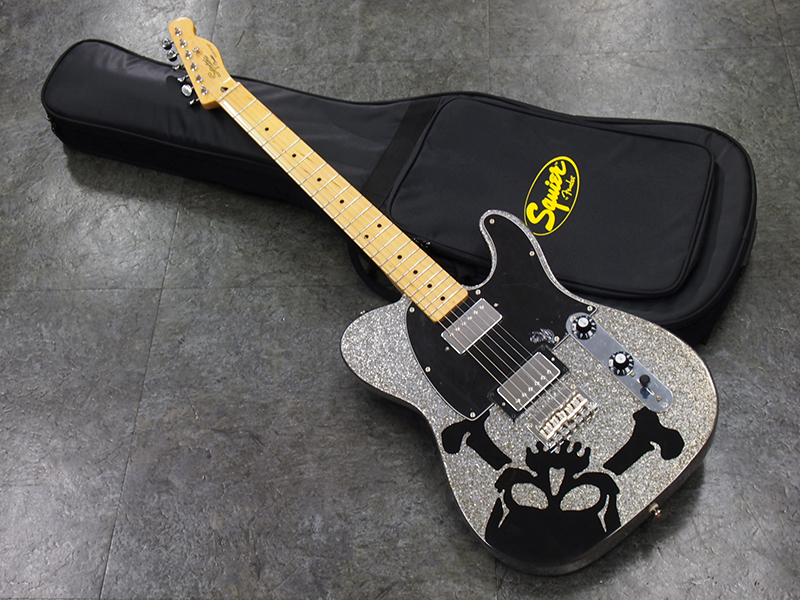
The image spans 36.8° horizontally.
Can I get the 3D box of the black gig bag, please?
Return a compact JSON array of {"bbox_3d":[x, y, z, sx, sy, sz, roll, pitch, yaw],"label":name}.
[{"bbox_3d":[-0.041,-0.202,1.707,1.070,0.085,0.365,16,56,17],"label":"black gig bag"}]

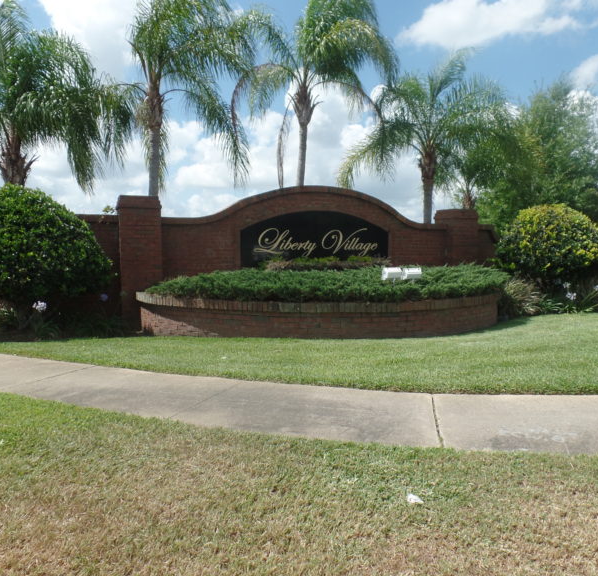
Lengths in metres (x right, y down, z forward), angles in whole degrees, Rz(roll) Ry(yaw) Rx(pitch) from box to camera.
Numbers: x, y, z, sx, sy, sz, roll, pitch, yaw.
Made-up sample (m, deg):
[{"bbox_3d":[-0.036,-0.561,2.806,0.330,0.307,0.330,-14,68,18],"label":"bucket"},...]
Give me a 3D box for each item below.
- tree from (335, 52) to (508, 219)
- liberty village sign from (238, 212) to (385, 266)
[{"bbox_3d":[3.532,-3.218,14.594,4.800,6.800,4.500,0,4,0],"label":"tree"},{"bbox_3d":[0.354,-0.936,10.038,3.030,1.120,0.100,-1,5,-16],"label":"liberty village sign"}]

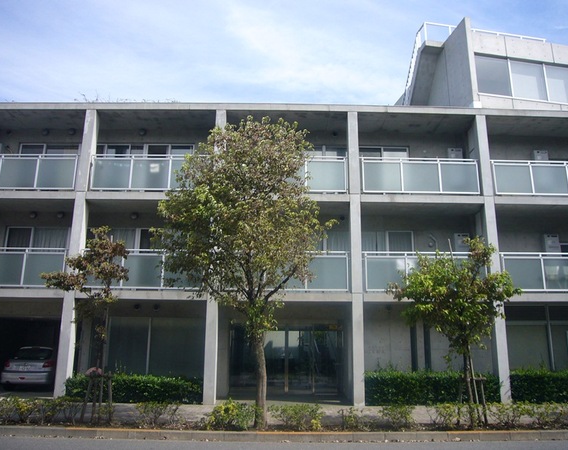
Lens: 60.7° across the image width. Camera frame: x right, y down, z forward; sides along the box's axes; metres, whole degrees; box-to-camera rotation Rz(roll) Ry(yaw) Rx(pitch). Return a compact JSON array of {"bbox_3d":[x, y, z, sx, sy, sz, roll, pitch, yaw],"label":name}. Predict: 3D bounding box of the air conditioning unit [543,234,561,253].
[{"bbox_3d":[8.515,0.713,15.498,0.470,0.720,0.250,1,-13,-1],"label":"air conditioning unit"}]

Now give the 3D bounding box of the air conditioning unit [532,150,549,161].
[{"bbox_3d":[8.337,-2.076,15.766,0.460,0.580,0.250,1,-14,-1],"label":"air conditioning unit"}]

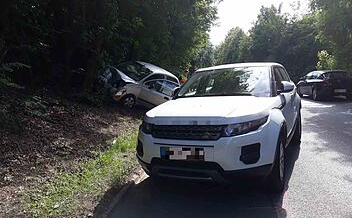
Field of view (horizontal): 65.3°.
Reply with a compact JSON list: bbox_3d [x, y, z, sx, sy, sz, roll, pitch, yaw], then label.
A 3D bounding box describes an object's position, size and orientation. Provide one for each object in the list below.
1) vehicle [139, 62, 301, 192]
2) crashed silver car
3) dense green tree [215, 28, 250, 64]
[{"bbox_3d":[1.040,0.016,4.800,1.970,1.640,4.370,1,6,27],"label":"vehicle"},{"bbox_3d":[-1.280,-0.970,10.550,1.660,1.440,3.650,31,20,34],"label":"crashed silver car"},{"bbox_3d":[7.070,-6.300,35.000,5.200,8.300,5.200,0,6,11],"label":"dense green tree"}]

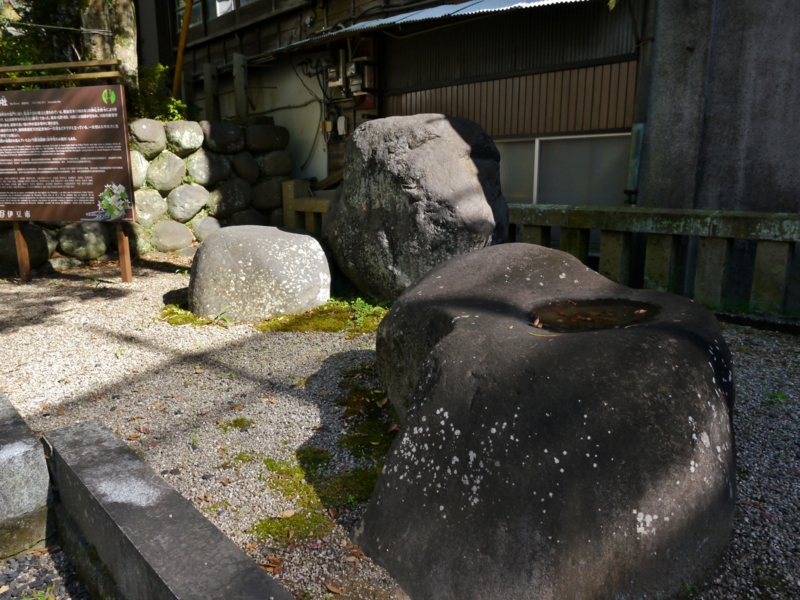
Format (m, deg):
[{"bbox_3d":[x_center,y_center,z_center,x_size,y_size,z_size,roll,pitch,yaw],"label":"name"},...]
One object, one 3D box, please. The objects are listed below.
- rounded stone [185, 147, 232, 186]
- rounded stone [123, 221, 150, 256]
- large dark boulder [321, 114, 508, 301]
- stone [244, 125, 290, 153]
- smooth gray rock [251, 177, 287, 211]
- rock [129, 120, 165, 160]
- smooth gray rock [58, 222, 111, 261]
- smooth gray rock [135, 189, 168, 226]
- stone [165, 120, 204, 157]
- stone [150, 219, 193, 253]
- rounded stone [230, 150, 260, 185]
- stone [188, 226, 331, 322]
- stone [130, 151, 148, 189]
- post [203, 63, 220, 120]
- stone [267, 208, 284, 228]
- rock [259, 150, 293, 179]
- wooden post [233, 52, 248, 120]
[{"bbox_3d":[-2.674,-1.850,7.747,0.634,0.510,0.555,-2,12,-12],"label":"rounded stone"},{"bbox_3d":[-3.634,-0.843,7.607,0.420,0.487,0.427,-2,12,-12],"label":"rounded stone"},{"bbox_3d":[0.129,-0.824,4.854,1.625,1.527,1.200,0,12,0],"label":"large dark boulder"},{"bbox_3d":[-1.521,-1.860,6.393,0.377,0.309,0.568,11,17,42],"label":"stone"},{"bbox_3d":[-1.487,-1.239,6.459,0.384,0.389,0.468,11,17,42],"label":"smooth gray rock"},{"bbox_3d":[-3.464,-2.198,7.596,0.527,0.547,0.531,-2,12,-12],"label":"rock"},{"bbox_3d":[-3.478,-0.670,6.096,0.580,0.460,0.440,-12,17,-43],"label":"smooth gray rock"},{"bbox_3d":[-2.980,-1.096,6.573,0.460,0.450,0.400,-12,17,-43],"label":"smooth gray rock"},{"bbox_3d":[-2.972,-2.227,7.651,0.545,0.472,0.503,-2,12,-12],"label":"stone"},{"bbox_3d":[-3.166,-0.882,7.703,0.589,0.438,0.482,-2,12,-12],"label":"stone"},{"bbox_3d":[-2.152,-1.851,7.751,0.400,0.456,0.420,-2,12,-12],"label":"rounded stone"},{"bbox_3d":[-1.100,-0.263,4.369,1.079,0.628,0.880,-3,12,-14],"label":"stone"},{"bbox_3d":[-3.632,-1.765,7.561,0.404,0.524,0.453,-2,12,-12],"label":"stone"},{"bbox_3d":[-2.291,-2.514,6.753,0.180,0.680,0.100,11,17,42],"label":"post"},{"bbox_3d":[-1.722,-1.132,7.797,0.305,0.330,0.305,-2,12,-12],"label":"stone"},{"bbox_3d":[-1.751,-1.906,7.801,0.472,0.378,0.417,-2,12,-12],"label":"rock"},{"bbox_3d":[-2.347,-3.060,8.162,0.150,1.059,0.130,9,15,36],"label":"wooden post"}]

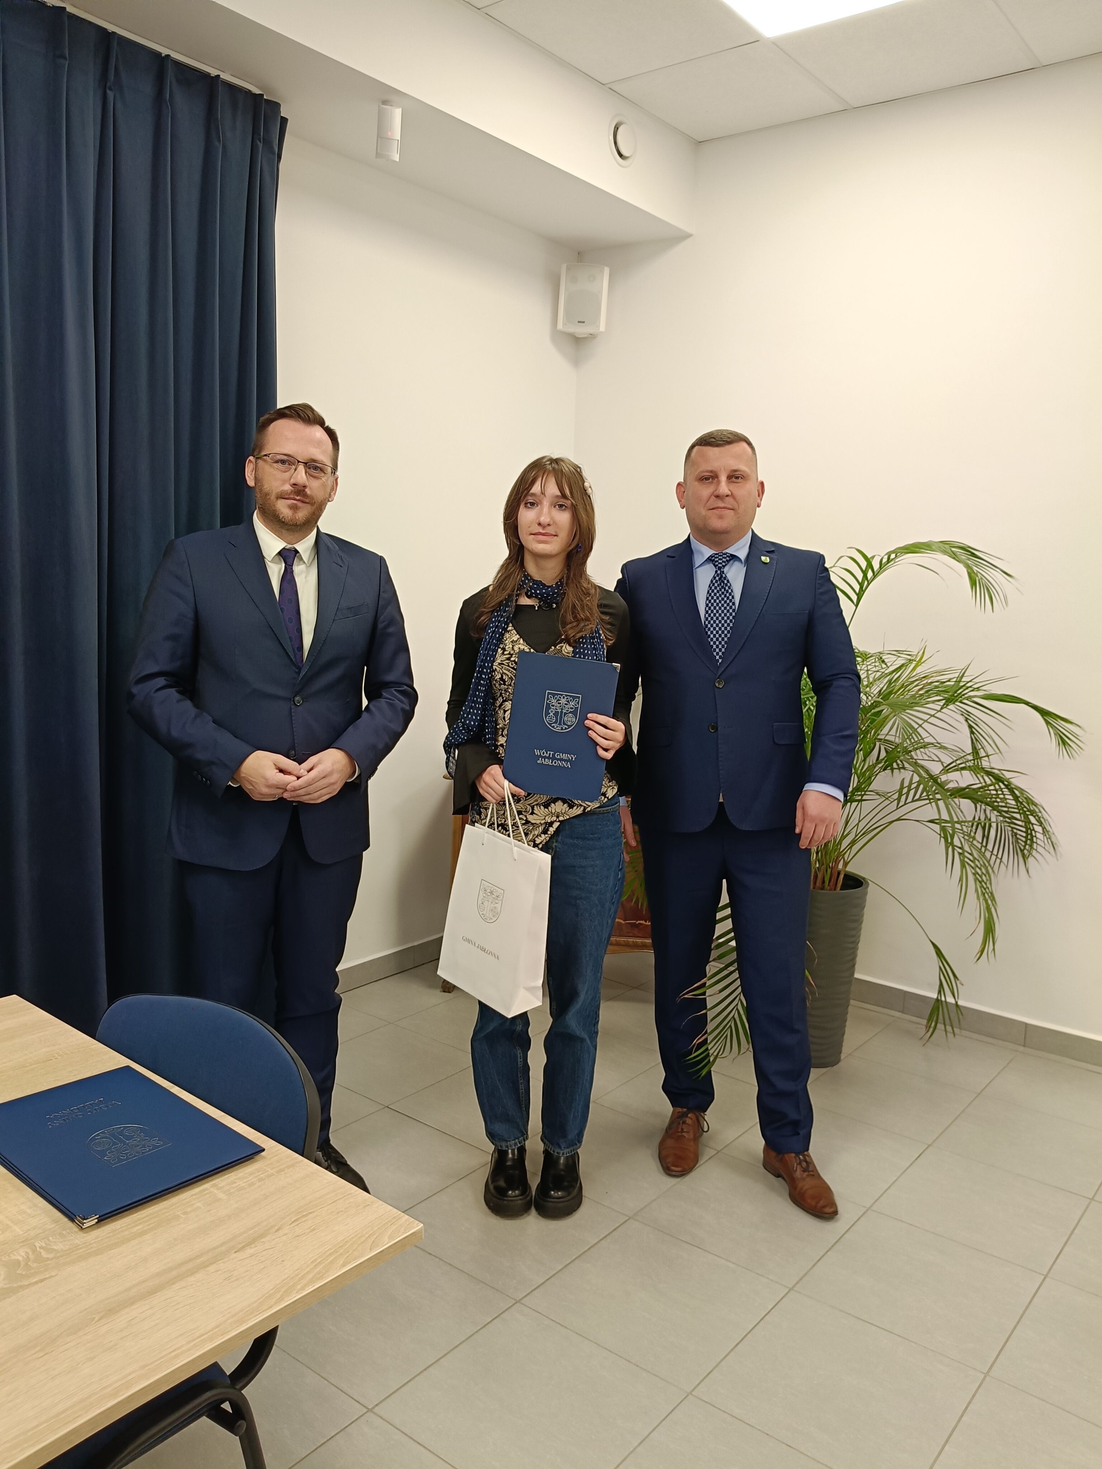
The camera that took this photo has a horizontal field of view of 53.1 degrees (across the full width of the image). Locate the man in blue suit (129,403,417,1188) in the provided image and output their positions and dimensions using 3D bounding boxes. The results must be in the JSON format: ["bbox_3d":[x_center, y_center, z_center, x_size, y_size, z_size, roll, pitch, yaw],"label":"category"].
[{"bbox_3d":[-0.641,0.162,2.577,0.640,1.810,0.440,-2,8,-25],"label":"man in blue suit"}]

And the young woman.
[{"bbox_3d":[-0.038,0.239,2.545,0.440,1.705,0.380,2,8,0],"label":"young woman"}]

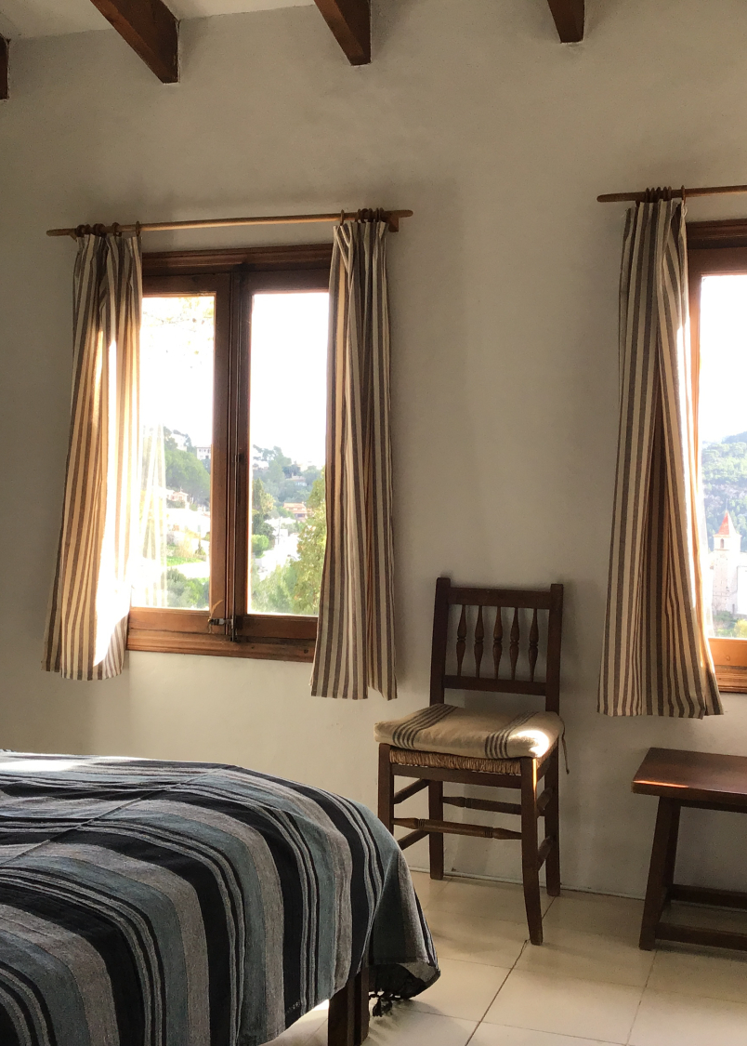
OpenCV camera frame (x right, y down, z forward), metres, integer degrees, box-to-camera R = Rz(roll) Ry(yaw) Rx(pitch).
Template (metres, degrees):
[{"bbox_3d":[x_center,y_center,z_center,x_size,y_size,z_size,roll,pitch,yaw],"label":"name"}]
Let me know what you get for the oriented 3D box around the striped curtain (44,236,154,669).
[{"bbox_3d":[-0.919,-0.214,4.099,0.390,1.450,0.122,1,2,20],"label":"striped curtain"}]

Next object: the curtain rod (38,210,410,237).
[{"bbox_3d":[-0.482,-0.931,3.919,1.278,0.047,0.058,1,2,20],"label":"curtain rod"}]

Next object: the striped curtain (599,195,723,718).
[{"bbox_3d":[0.808,-0.171,3.464,0.344,1.456,0.122,1,2,20],"label":"striped curtain"}]

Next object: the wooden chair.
[{"bbox_3d":[0.297,0.625,3.478,0.469,0.899,0.495,1,2,20],"label":"wooden chair"}]

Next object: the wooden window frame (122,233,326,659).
[{"bbox_3d":[-0.464,-0.222,4.011,0.932,1.307,0.111,1,2,20],"label":"wooden window frame"}]

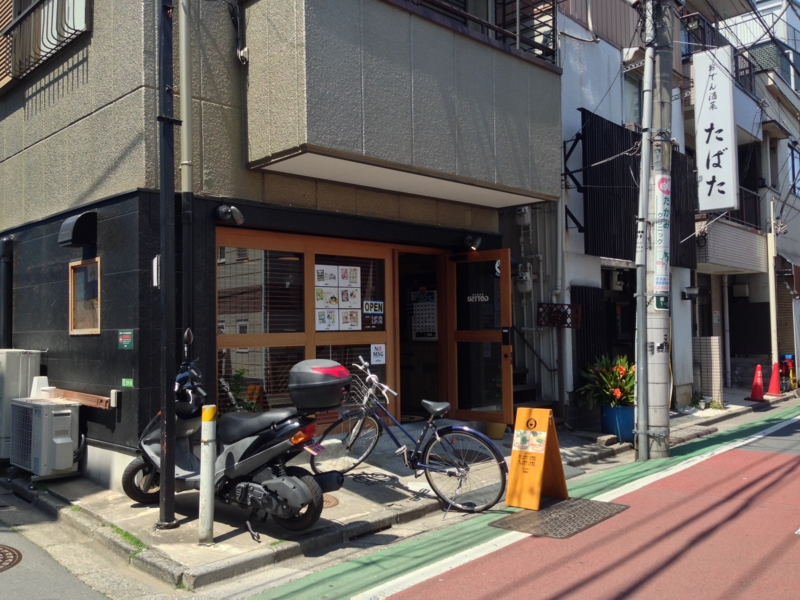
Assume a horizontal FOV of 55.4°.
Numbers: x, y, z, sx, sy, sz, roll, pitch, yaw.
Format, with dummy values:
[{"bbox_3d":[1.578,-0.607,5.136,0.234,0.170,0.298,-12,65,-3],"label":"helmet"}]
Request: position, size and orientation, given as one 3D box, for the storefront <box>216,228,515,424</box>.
[{"bbox_3d":[-0.255,0.339,7.584,0.850,2.000,3.150,-3,-3,45],"label":"storefront"}]

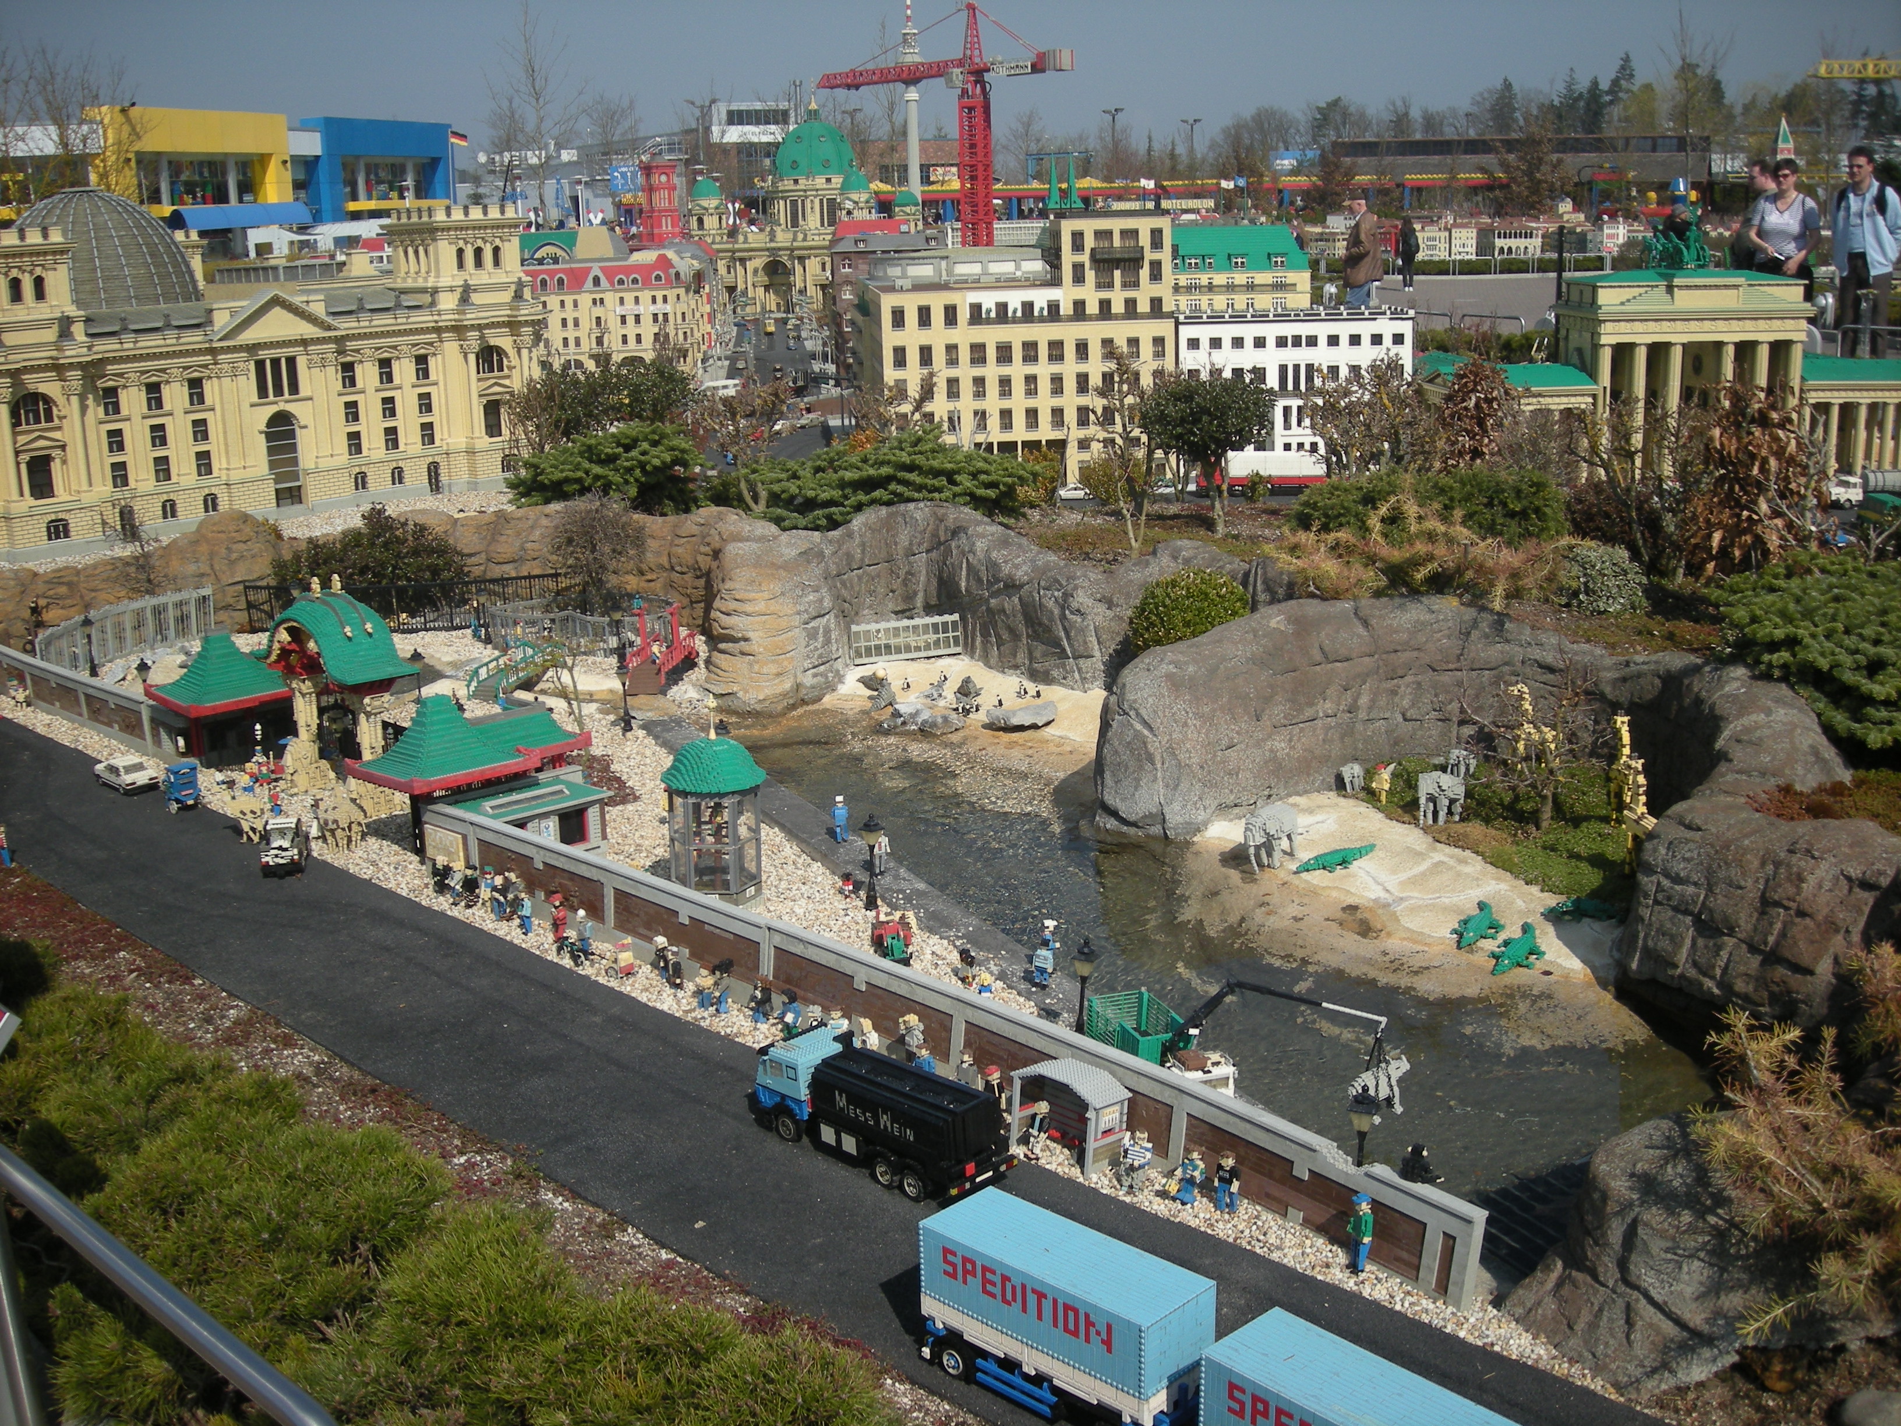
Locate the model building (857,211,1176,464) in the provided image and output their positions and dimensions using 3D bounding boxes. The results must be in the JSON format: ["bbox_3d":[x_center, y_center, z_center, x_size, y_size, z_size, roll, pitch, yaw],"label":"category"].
[{"bbox_3d":[0.302,-1.867,9.729,1.400,1.280,1.100,-3,14,-7],"label":"model building"}]

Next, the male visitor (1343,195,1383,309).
[{"bbox_3d":[4.133,-4.343,19.422,0.420,1.770,0.500,-1,15,0],"label":"male visitor"}]

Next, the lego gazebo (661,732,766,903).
[{"bbox_3d":[-0.495,0.205,4.027,0.220,0.363,0.205,-1,15,2],"label":"lego gazebo"}]

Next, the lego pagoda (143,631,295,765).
[{"bbox_3d":[-2.056,-0.066,5.457,0.330,0.319,0.370,-13,18,-39],"label":"lego pagoda"}]

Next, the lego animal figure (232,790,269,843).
[{"bbox_3d":[-1.679,0.251,4.591,0.118,0.110,0.038,12,19,42],"label":"lego animal figure"}]

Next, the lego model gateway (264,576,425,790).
[{"bbox_3d":[-1.521,-0.059,4.773,0.200,0.557,0.520,-15,20,-42],"label":"lego model gateway"}]

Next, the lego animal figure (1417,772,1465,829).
[{"bbox_3d":[1.116,0.189,4.356,0.080,0.122,0.130,8,18,34],"label":"lego animal figure"}]

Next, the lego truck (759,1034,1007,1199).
[{"bbox_3d":[-0.113,0.603,2.927,0.395,0.162,0.136,11,19,42],"label":"lego truck"}]

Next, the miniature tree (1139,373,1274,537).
[{"bbox_3d":[1.011,-1.020,7.570,0.540,0.637,0.500,-1,15,0],"label":"miniature tree"}]

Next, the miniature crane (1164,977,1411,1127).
[{"bbox_3d":[0.518,0.510,2.964,0.400,0.190,0.085,7,17,31],"label":"miniature crane"}]

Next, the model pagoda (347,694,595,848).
[{"bbox_3d":[-1.155,0.102,4.676,0.320,0.332,0.520,12,20,43],"label":"model pagoda"}]

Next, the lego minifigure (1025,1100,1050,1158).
[{"bbox_3d":[0.130,0.631,2.923,0.045,0.096,0.038,7,17,30],"label":"lego minifigure"}]

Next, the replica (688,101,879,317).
[{"bbox_3d":[-1.918,-6.625,25.192,2.350,2.690,2.000,3,15,16],"label":"replica"}]

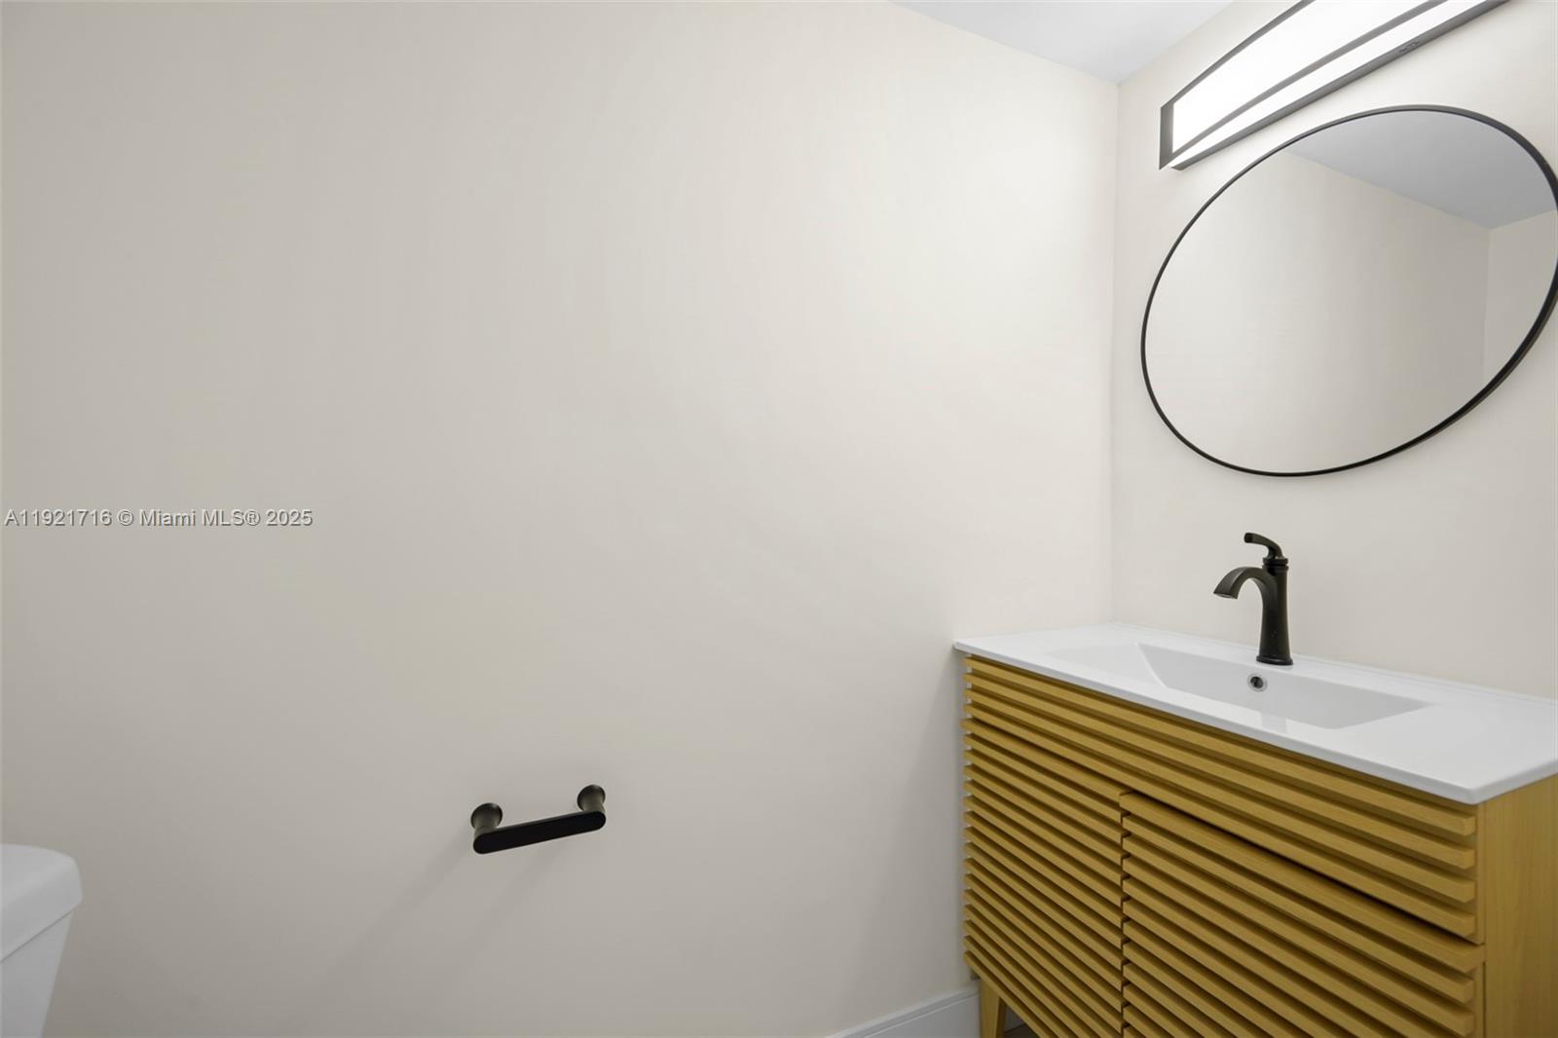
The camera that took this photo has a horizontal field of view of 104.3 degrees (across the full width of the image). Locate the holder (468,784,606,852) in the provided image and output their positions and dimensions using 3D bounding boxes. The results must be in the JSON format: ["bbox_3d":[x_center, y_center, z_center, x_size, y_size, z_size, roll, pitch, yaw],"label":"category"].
[{"bbox_3d":[-0.360,0.457,0.921,0.197,0.042,0.081,0,0,-23],"label":"holder"}]

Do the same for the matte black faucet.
[{"bbox_3d":[0.822,0.138,1.047,0.169,0.229,0.054,0,0,-23],"label":"matte black faucet"}]

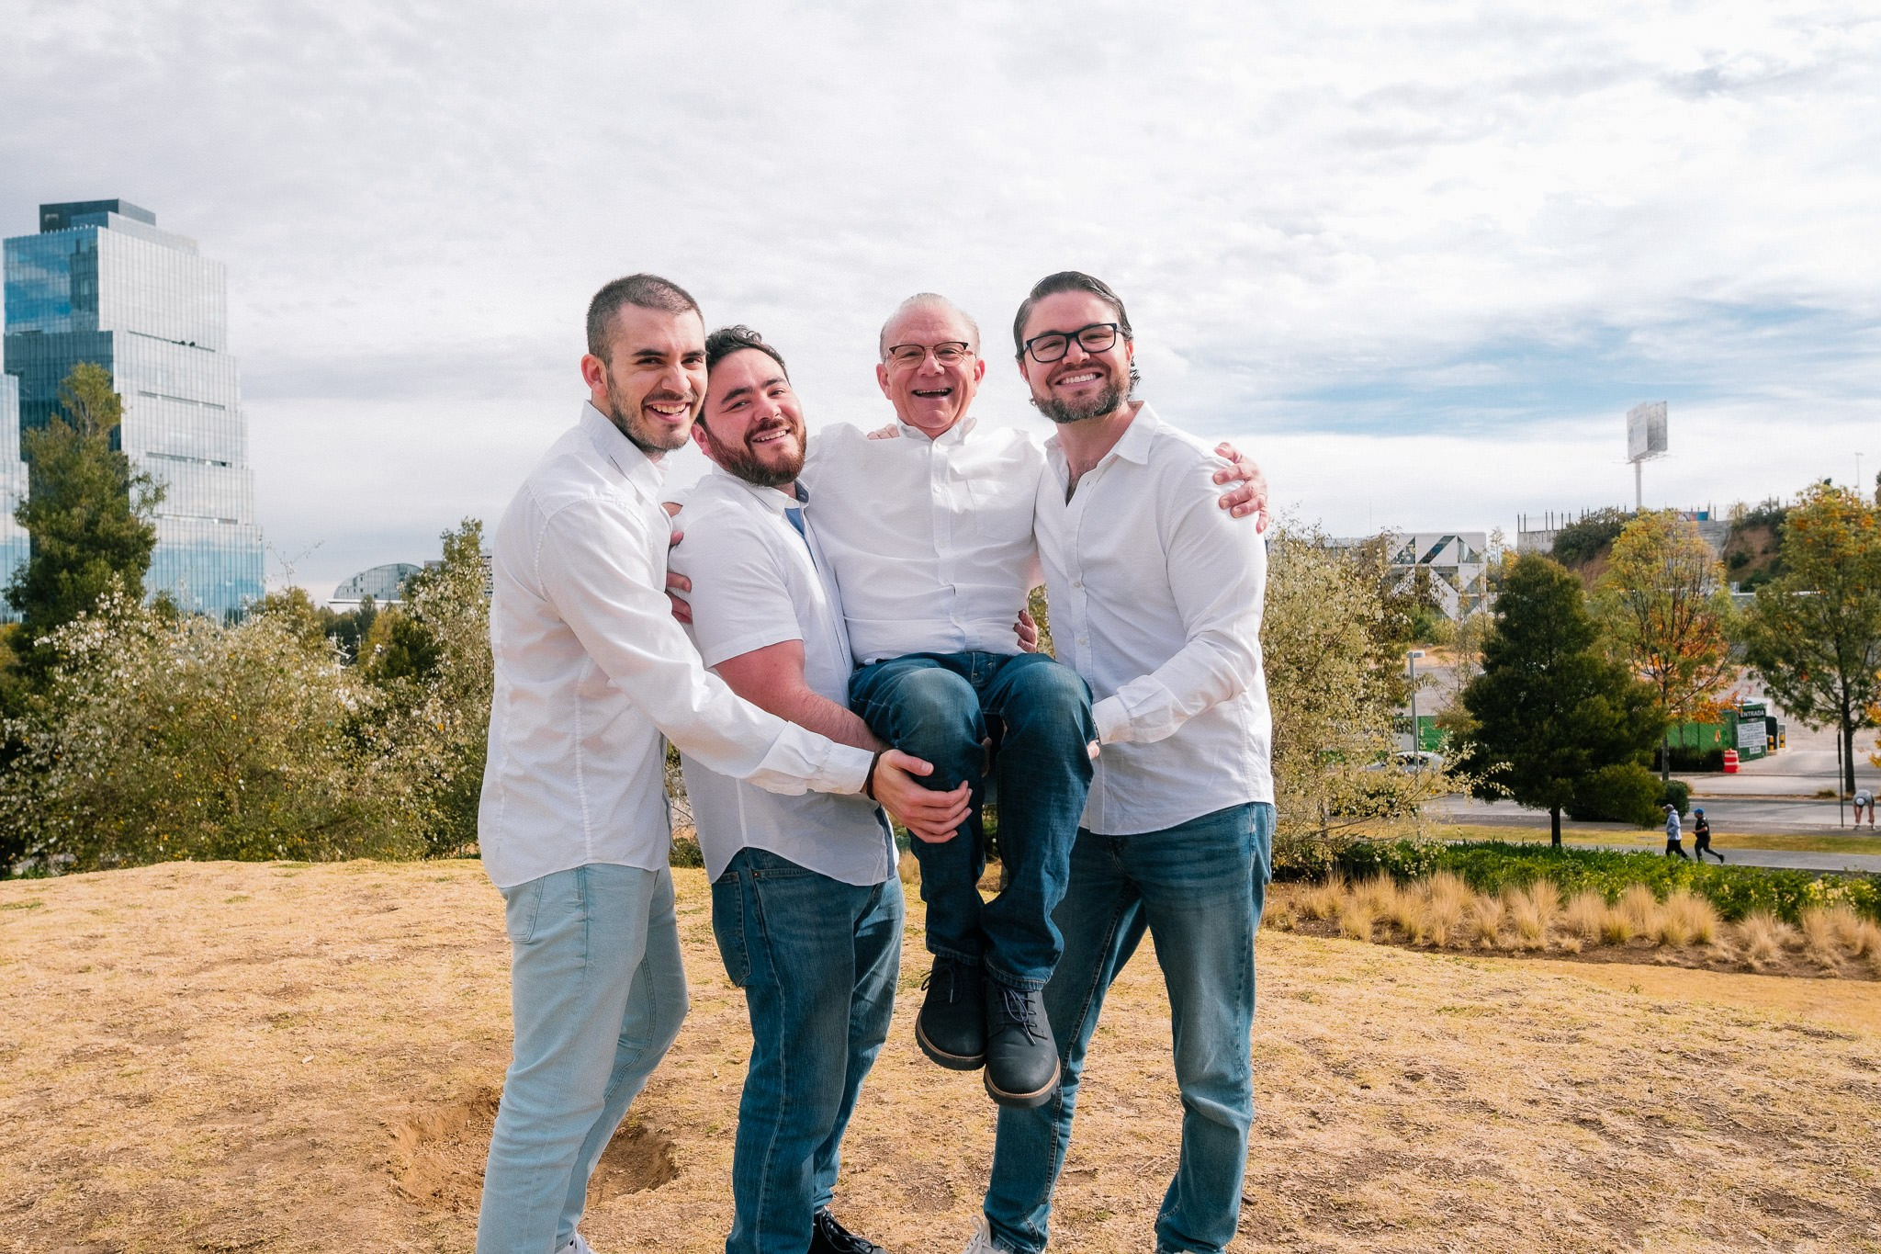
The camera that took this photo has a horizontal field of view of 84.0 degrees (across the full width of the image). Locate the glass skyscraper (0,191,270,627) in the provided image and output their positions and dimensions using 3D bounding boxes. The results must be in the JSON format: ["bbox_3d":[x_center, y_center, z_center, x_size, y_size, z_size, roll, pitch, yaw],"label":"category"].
[{"bbox_3d":[-178.347,-37.695,232.130,40.000,104.000,28.000,-1,0,19],"label":"glass skyscraper"}]

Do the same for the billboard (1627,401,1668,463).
[{"bbox_3d":[154.223,-42.662,228.000,4.500,10.800,11.000,-1,0,10],"label":"billboard"}]

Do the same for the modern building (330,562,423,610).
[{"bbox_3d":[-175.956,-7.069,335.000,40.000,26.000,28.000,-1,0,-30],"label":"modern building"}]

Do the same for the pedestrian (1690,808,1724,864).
[{"bbox_3d":[23.188,6.322,31.600,0.800,1.640,0.520,-1,0,12],"label":"pedestrian"}]

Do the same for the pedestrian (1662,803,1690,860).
[{"bbox_3d":[21.973,6.158,31.200,0.600,1.730,0.530,-1,0,12],"label":"pedestrian"}]

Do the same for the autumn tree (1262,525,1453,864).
[{"bbox_3d":[4.984,0.910,13.200,3.000,4.300,2.700,-1,0,0],"label":"autumn tree"}]

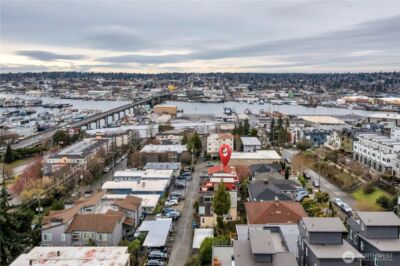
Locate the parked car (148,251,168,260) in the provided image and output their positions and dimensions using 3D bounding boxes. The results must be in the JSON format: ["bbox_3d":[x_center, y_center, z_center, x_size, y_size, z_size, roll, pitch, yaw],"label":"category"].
[{"bbox_3d":[-9.887,29.329,74.047,4.650,1.600,1.880,1,10,3],"label":"parked car"}]

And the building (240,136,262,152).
[{"bbox_3d":[32.150,9.090,195.210,10.400,6.800,19.000,0,10,2],"label":"building"}]

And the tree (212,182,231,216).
[{"bbox_3d":[6.562,20.660,94.853,5.100,12.600,5.100,0,11,0],"label":"tree"}]

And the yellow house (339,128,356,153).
[{"bbox_3d":[81.761,3.784,170.545,7.500,11.300,8.500,0,11,2],"label":"yellow house"}]

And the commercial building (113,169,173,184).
[{"bbox_3d":[-22.350,19.410,125.690,22.500,6.000,12.000,0,10,2],"label":"commercial building"}]

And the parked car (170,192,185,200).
[{"bbox_3d":[-8.230,23.400,113.350,4.600,1.600,1.900,0,10,2],"label":"parked car"}]

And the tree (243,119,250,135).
[{"bbox_3d":[38.971,-2.571,259.032,6.000,15.000,6.000,1,10,3],"label":"tree"}]

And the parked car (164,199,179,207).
[{"bbox_3d":[-10.054,25.047,110.420,4.600,1.500,1.850,-2,11,-10],"label":"parked car"}]

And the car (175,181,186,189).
[{"bbox_3d":[-8.296,21.861,130.924,4.600,1.550,1.850,1,10,3],"label":"car"}]

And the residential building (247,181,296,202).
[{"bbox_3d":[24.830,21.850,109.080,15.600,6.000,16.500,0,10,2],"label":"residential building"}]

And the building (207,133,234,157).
[{"bbox_3d":[12.844,7.038,192.753,16.000,13.600,14.000,1,10,3],"label":"building"}]

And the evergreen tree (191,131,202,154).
[{"bbox_3d":[-1.500,6.260,189.530,7.200,14.000,7.000,0,10,2],"label":"evergreen tree"}]

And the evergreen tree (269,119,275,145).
[{"bbox_3d":[49.484,-0.498,214.501,3.800,18.500,3.800,0,11,0],"label":"evergreen tree"}]

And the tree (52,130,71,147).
[{"bbox_3d":[-104.951,3.133,235.515,11.000,11.000,11.000,0,11,0],"label":"tree"}]

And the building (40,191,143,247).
[{"bbox_3d":[-27.510,23.940,85.780,20.200,8.200,24.500,0,10,2],"label":"building"}]

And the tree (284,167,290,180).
[{"bbox_3d":[38.369,17.753,136.046,2.300,6.000,2.300,1,10,3],"label":"tree"}]

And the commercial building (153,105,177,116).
[{"bbox_3d":[-60.712,-39.479,545.645,38.000,15.500,34.000,1,10,3],"label":"commercial building"}]

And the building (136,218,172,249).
[{"bbox_3d":[-12.060,27.120,82.390,8.200,2.900,16.400,0,10,2],"label":"building"}]

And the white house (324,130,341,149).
[{"bbox_3d":[76.456,3.703,178.667,8.000,10.000,7.800,0,11,2],"label":"white house"}]

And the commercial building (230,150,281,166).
[{"bbox_3d":[28.130,14.200,166.050,26.500,5.200,19.500,0,10,2],"label":"commercial building"}]

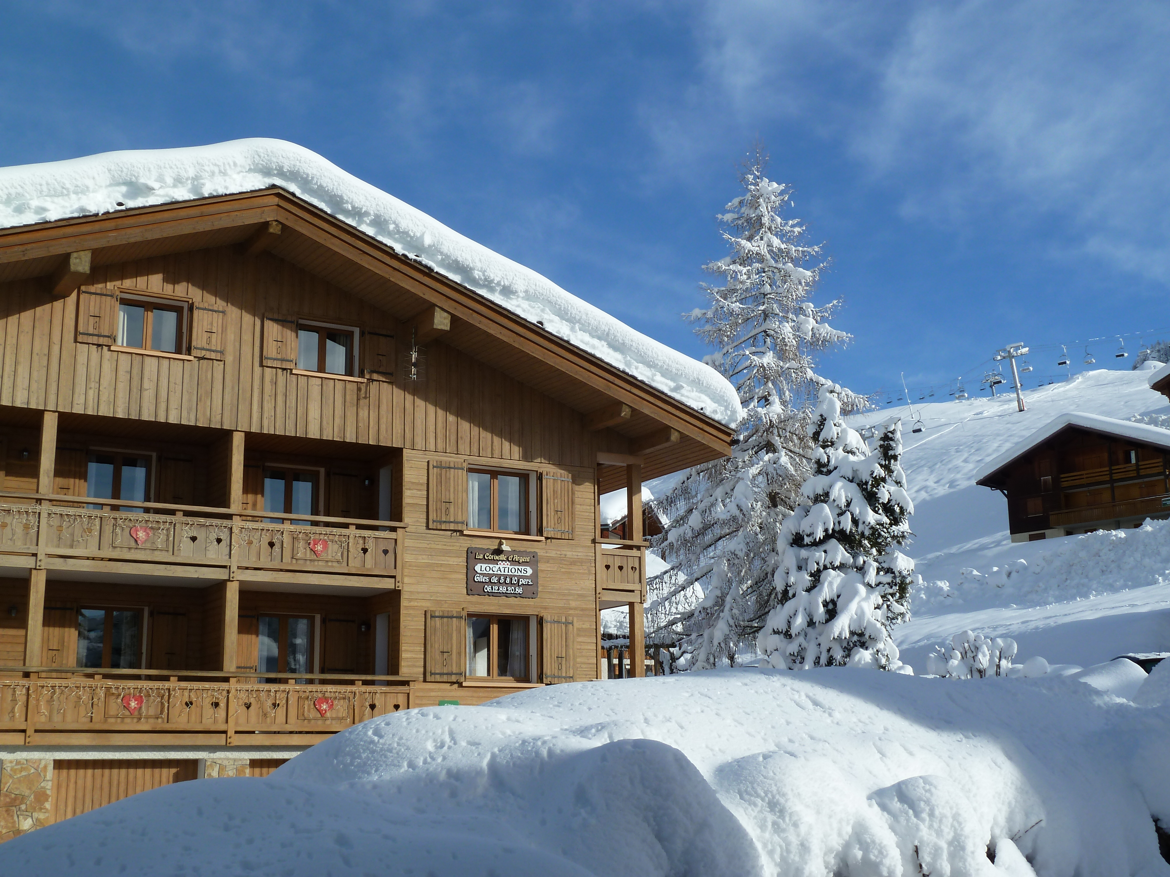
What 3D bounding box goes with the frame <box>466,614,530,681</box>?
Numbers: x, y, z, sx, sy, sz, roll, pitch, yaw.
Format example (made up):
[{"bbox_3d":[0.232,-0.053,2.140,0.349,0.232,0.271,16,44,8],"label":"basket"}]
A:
[{"bbox_3d":[-1.614,3.859,27.322,1.363,1.242,0.090,7,-15,-29],"label":"frame"}]

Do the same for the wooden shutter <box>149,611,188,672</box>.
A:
[{"bbox_3d":[-7.188,3.570,25.725,0.598,1.239,0.050,7,-15,-29],"label":"wooden shutter"}]

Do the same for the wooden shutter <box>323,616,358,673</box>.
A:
[{"bbox_3d":[-4.465,4.261,27.170,0.608,2.080,0.050,7,-15,-29],"label":"wooden shutter"}]

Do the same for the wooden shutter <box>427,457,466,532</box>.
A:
[{"bbox_3d":[-2.502,1.053,27.166,0.735,1.240,0.050,7,-15,-29],"label":"wooden shutter"}]

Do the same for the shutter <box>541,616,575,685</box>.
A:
[{"bbox_3d":[-0.465,3.940,27.696,0.672,1.241,0.050,7,-15,-29],"label":"shutter"}]

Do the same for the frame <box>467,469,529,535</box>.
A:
[{"bbox_3d":[-1.642,1.184,27.926,1.362,1.194,0.090,7,-15,-29],"label":"frame"}]

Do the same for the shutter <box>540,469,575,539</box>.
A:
[{"bbox_3d":[-0.506,1.277,28.290,0.644,1.271,0.050,7,-15,-29],"label":"shutter"}]

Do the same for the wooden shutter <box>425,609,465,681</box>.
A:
[{"bbox_3d":[-2.486,3.719,26.556,0.746,1.258,0.050,7,-15,-29],"label":"wooden shutter"}]

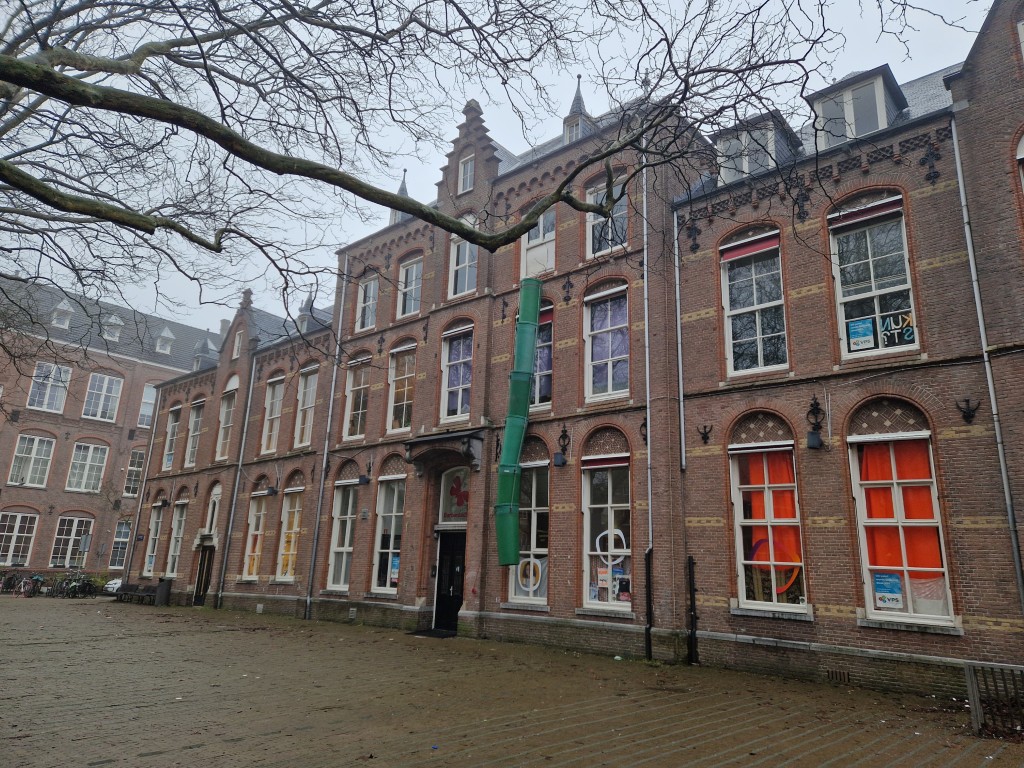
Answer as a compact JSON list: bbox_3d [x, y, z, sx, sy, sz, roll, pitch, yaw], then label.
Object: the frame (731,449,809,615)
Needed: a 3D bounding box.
[{"bbox_3d":[4.706,2.618,12.620,1.260,3.027,0.150,-11,-19,41],"label":"frame"}]

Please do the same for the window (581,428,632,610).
[{"bbox_3d":[2.039,2.859,14.694,1.250,3.856,0.200,-11,-19,41],"label":"window"}]

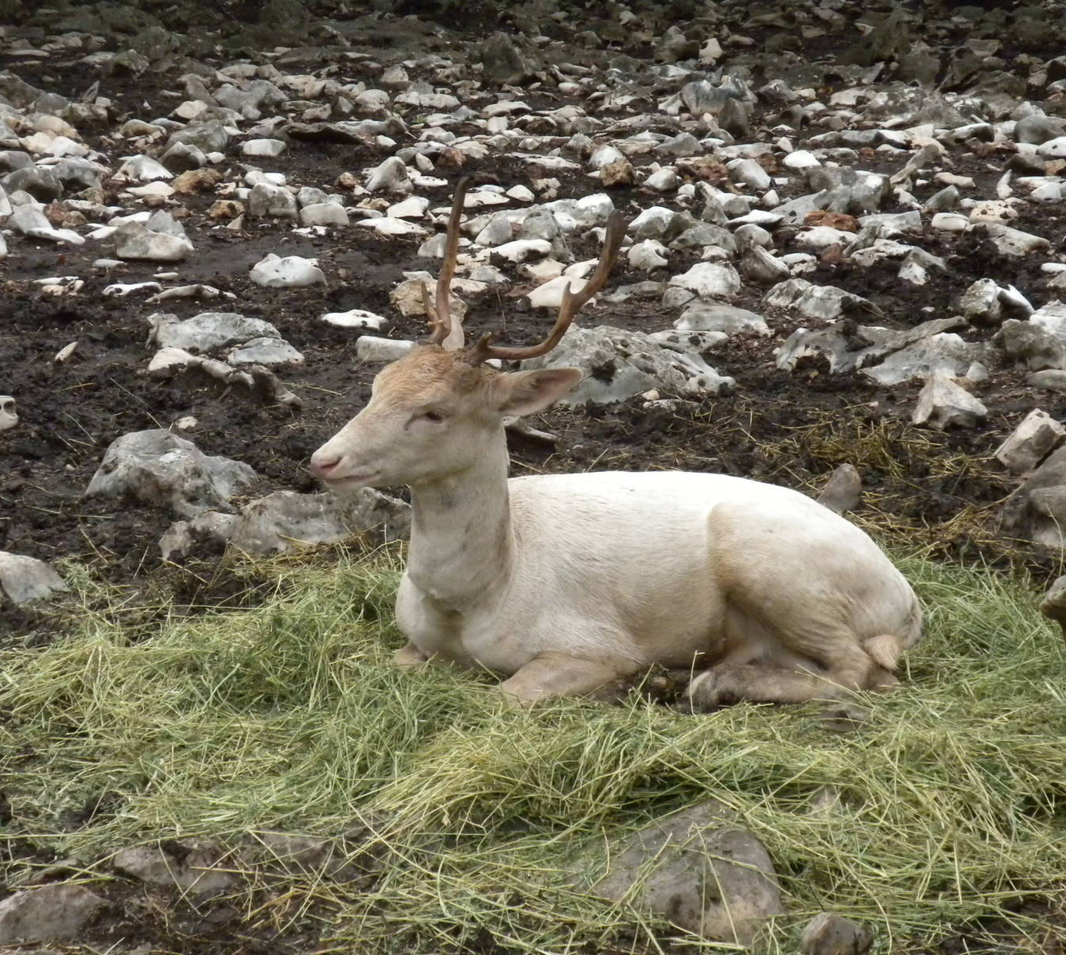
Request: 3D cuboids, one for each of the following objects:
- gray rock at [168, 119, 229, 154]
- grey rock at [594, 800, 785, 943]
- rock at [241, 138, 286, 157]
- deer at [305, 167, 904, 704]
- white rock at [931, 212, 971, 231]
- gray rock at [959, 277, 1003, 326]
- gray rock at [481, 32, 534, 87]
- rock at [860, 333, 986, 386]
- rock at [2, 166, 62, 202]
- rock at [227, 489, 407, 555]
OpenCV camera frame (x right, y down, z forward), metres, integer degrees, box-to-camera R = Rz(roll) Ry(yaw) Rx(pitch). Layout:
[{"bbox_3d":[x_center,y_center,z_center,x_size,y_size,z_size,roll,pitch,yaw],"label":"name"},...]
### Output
[{"bbox_3d":[-1.361,-1.386,10.772,0.249,0.126,0.187,0,14,0],"label":"gray rock"},{"bbox_3d":[0.216,0.553,3.711,0.280,0.204,0.220,1,14,3],"label":"grey rock"},{"bbox_3d":[-1.242,-1.521,12.197,0.206,0.086,0.150,-1,14,-6],"label":"rock"},{"bbox_3d":[0.132,-0.077,4.155,1.070,0.780,0.440,-9,17,-32],"label":"deer"},{"bbox_3d":[1.572,-0.963,9.975,0.150,0.070,0.120,2,14,9],"label":"white rock"},{"bbox_3d":[1.322,-0.519,7.810,0.129,0.124,0.116,0,13,0],"label":"gray rock"},{"bbox_3d":[-0.145,-2.445,15.480,0.308,0.315,0.260,0,14,-1],"label":"gray rock"},{"bbox_3d":[1.035,-0.311,7.021,0.338,0.108,0.219,0,13,0],"label":"rock"},{"bbox_3d":[-2.034,-1.192,10.755,0.242,0.149,0.190,-3,14,-10],"label":"rock"},{"bbox_3d":[-0.445,0.095,5.654,0.417,0.130,0.260,-1,14,-5],"label":"rock"}]

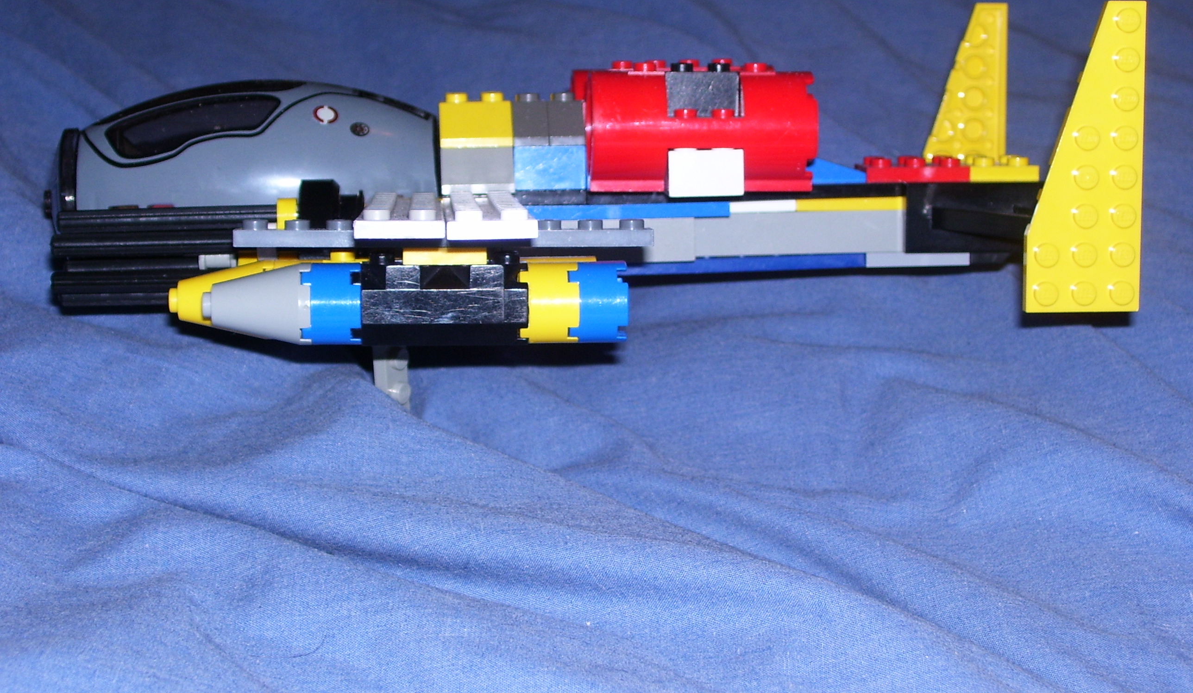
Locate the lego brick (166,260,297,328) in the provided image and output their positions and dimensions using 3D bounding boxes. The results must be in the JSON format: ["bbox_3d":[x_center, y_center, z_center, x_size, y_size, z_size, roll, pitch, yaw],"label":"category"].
[{"bbox_3d":[-0.075,-0.009,0.485,0.021,0.016,0.016,-1,8,-4],"label":"lego brick"}]

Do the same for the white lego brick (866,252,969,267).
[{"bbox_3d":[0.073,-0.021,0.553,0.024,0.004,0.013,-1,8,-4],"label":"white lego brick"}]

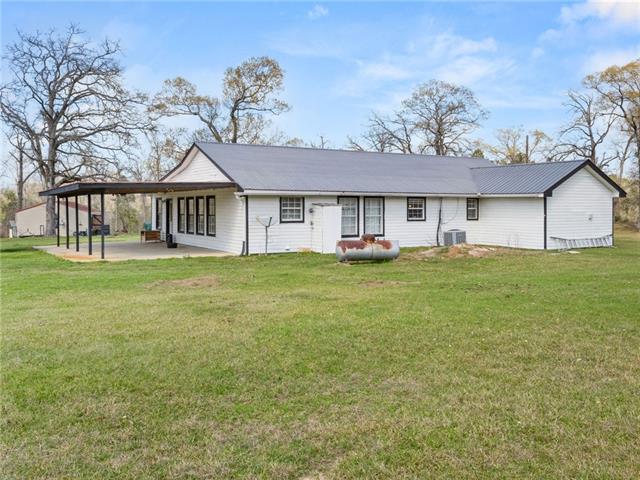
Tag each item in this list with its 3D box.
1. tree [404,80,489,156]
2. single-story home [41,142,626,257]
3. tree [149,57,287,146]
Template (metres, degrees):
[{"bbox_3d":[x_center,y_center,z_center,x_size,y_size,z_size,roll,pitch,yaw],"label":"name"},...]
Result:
[{"bbox_3d":[12.700,-8.745,56.579,8.768,14.819,8.768,0,3,0],"label":"tree"},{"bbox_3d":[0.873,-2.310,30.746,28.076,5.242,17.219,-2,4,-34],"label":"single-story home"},{"bbox_3d":[-8.811,-8.591,49.575,12.521,15.343,11.000,0,3,0],"label":"tree"}]

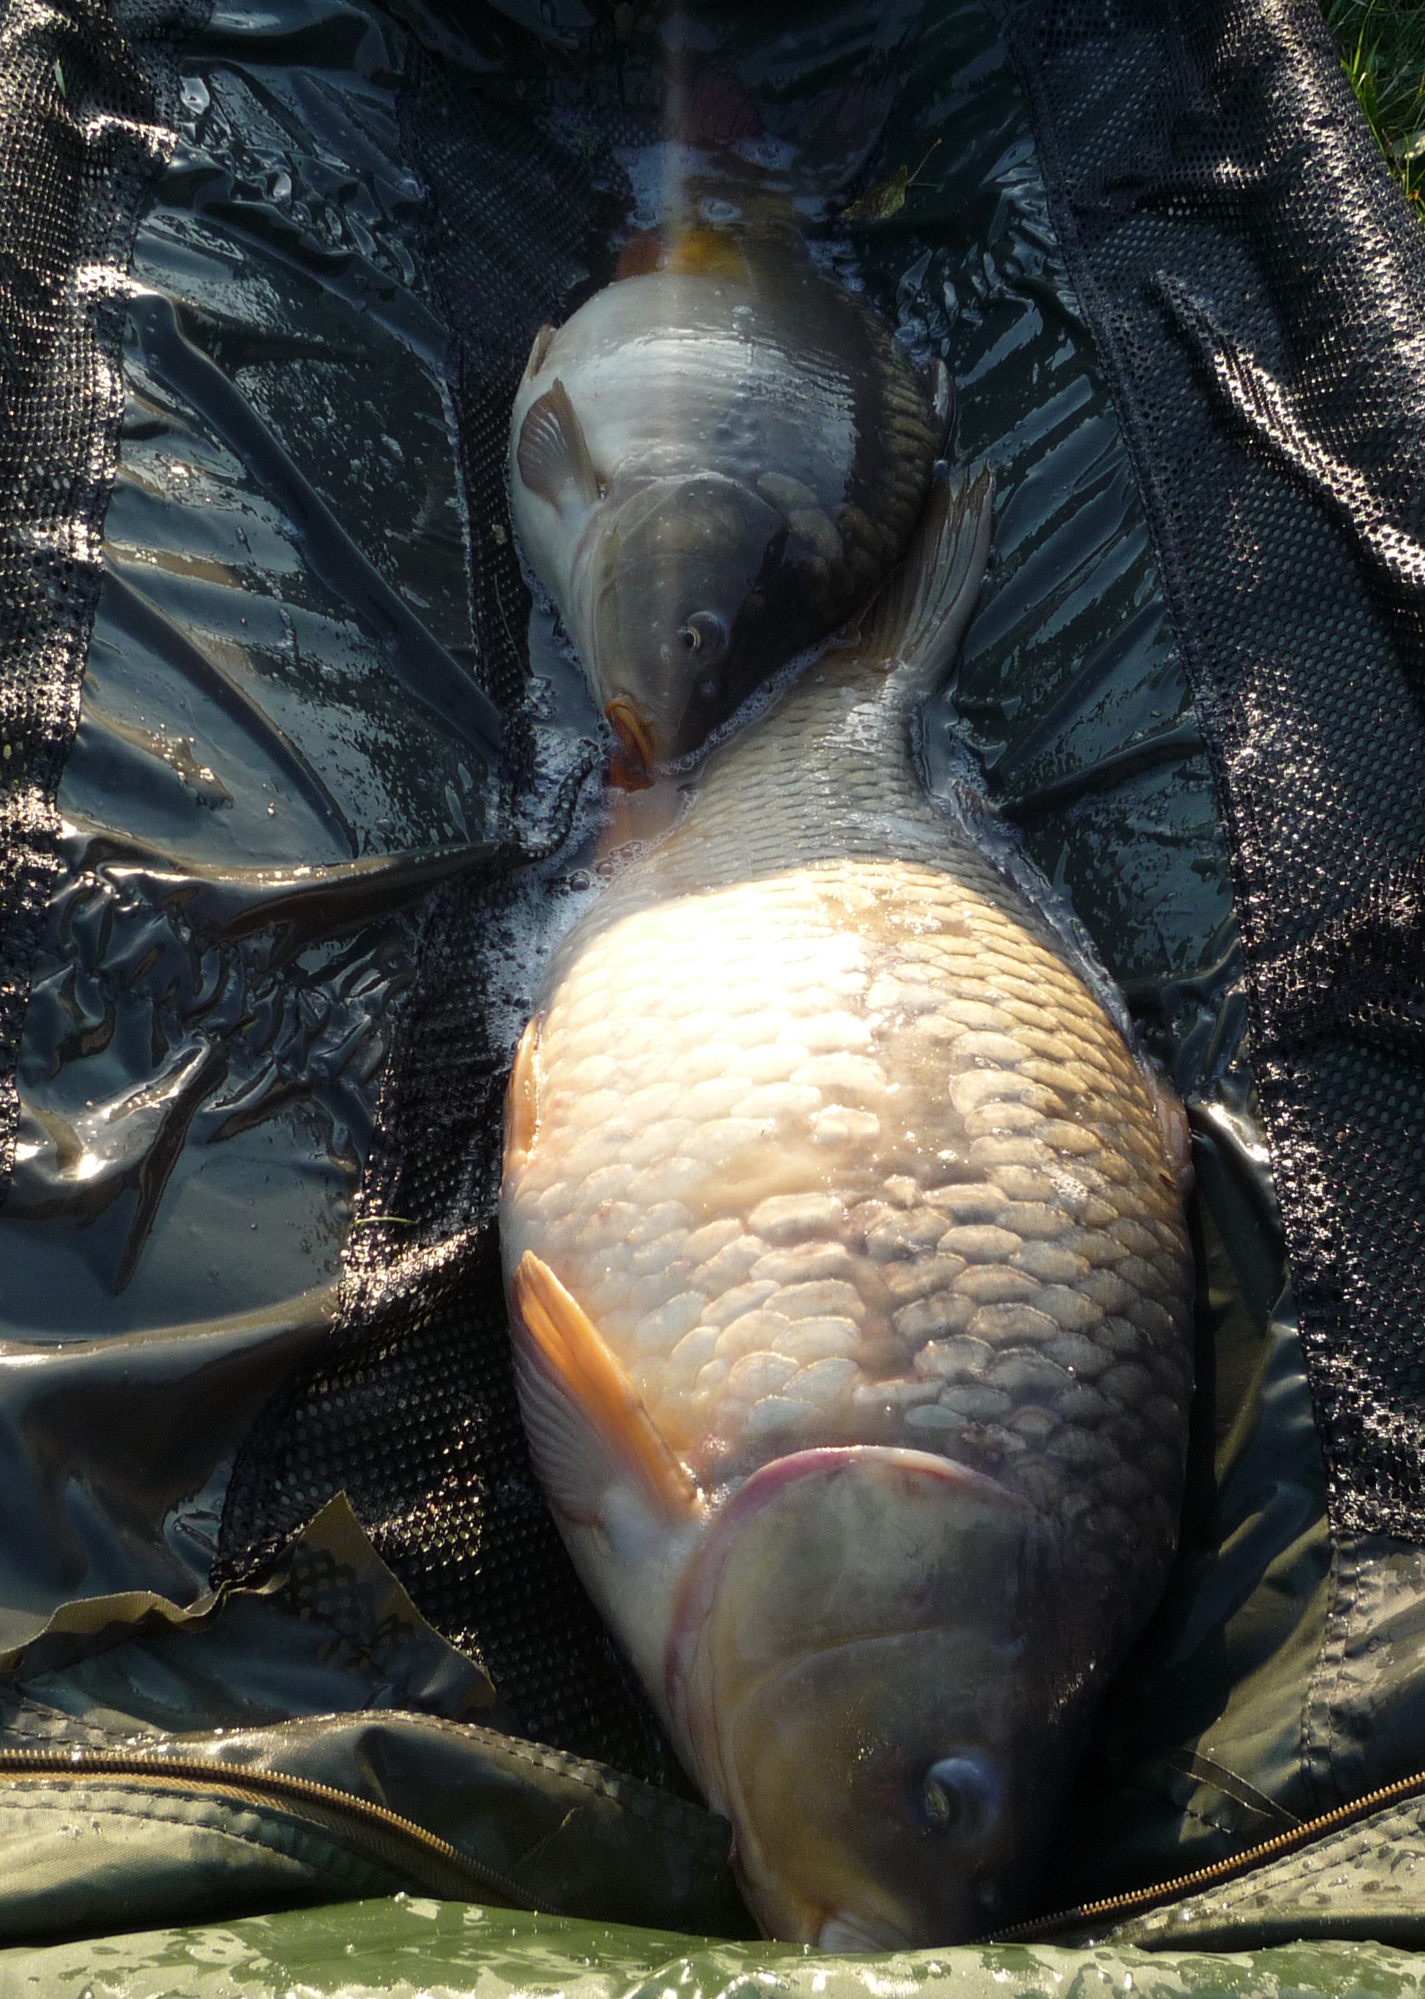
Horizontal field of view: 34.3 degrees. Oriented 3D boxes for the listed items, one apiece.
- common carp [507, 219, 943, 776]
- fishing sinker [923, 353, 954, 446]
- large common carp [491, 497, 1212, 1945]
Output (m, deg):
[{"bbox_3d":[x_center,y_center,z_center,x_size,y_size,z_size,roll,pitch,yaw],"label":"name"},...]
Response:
[{"bbox_3d":[0.013,-0.338,1.296,0.235,0.135,0.650,13,49,-2],"label":"common carp"},{"bbox_3d":[0.127,-0.328,1.307,0.030,0.020,0.085,11,51,-1],"label":"fishing sinker"},{"bbox_3d":[0.055,0.004,0.988,0.275,0.145,0.760,8,51,-3],"label":"large common carp"}]

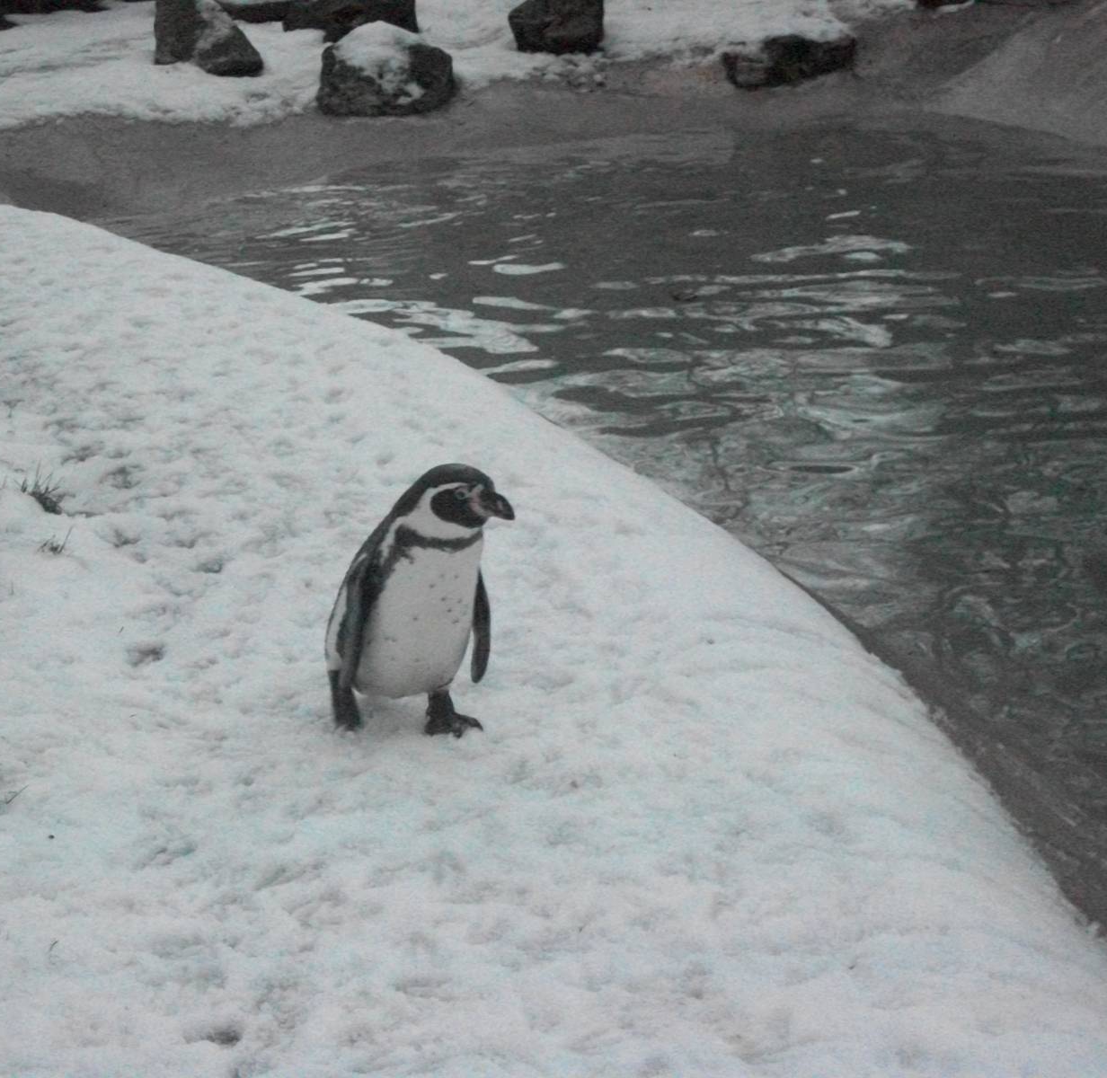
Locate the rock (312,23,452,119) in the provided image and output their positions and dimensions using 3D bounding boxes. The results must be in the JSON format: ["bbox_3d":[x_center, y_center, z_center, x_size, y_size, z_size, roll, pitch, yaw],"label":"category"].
[{"bbox_3d":[-0.865,-2.420,16.400,0.690,0.460,0.560,0,14,0],"label":"rock"}]

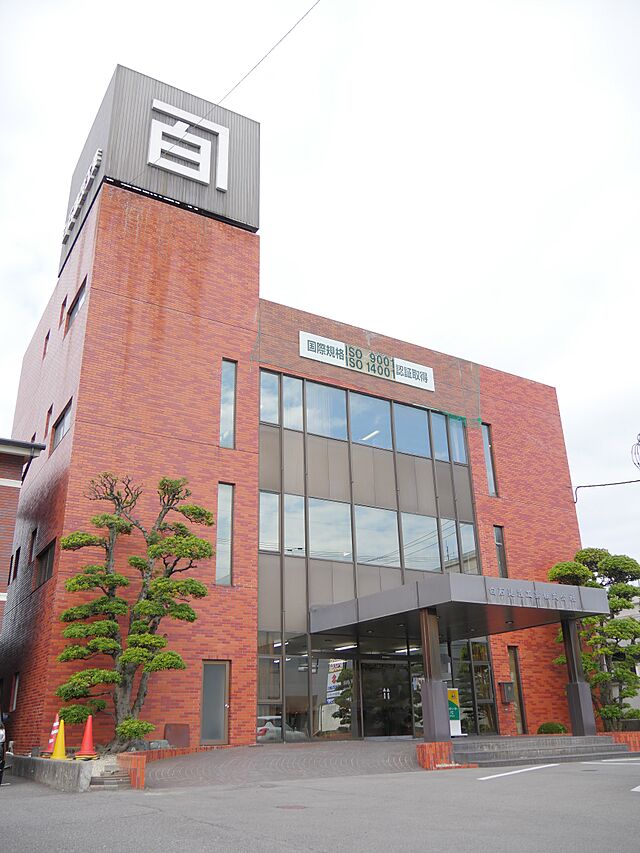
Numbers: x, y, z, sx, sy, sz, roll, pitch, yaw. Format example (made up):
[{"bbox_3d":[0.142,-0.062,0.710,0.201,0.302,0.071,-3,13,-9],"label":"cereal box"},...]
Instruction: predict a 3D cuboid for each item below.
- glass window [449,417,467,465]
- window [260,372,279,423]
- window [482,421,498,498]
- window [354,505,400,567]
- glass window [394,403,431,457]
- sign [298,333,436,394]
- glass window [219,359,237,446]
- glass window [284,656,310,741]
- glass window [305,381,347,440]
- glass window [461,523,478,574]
[{"bbox_3d":[4.816,0.503,24.346,0.651,1.681,0.100,11,-23,-28],"label":"glass window"},{"bbox_3d":[-1.604,-0.894,22.105,0.700,1.830,0.100,12,-27,-29],"label":"window"},{"bbox_3d":[6.229,1.201,25.180,0.420,2.789,0.100,12,-25,-30],"label":"window"},{"bbox_3d":[1.754,3.386,21.358,1.639,1.778,0.100,11,-23,-28],"label":"window"},{"bbox_3d":[3.377,0.174,24.982,1.580,1.910,0.100,12,-27,-29],"label":"glass window"},{"bbox_3d":[1.731,-2.139,23.312,5.561,0.899,0.100,12,-25,-30],"label":"sign"},{"bbox_3d":[-2.726,-0.652,20.245,0.461,2.690,0.100,11,-23,-28],"label":"glass window"},{"bbox_3d":[-0.619,7.488,18.996,0.800,2.180,0.100,12,-27,-29],"label":"glass window"},{"bbox_3d":[0.256,-0.491,21.760,1.558,1.759,0.100,12,-25,-30],"label":"glass window"},{"bbox_3d":[5.280,4.346,24.387,0.700,1.840,0.100,12,-27,-29],"label":"glass window"}]

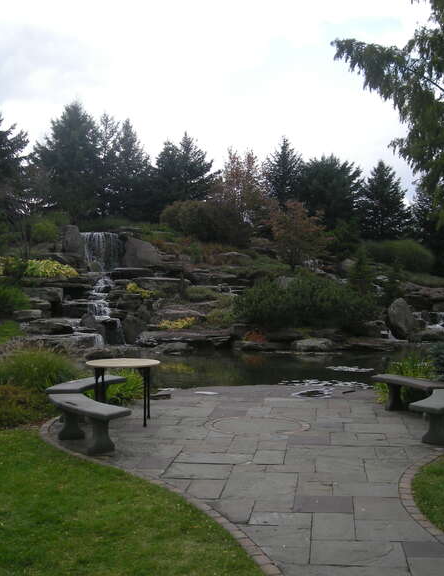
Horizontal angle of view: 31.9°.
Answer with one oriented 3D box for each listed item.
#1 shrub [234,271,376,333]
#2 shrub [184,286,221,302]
[{"bbox_3d":[2.183,0.353,20.300,3.640,1.620,2.900,0,1,0],"label":"shrub"},{"bbox_3d":[-0.665,0.230,26.500,1.220,0.530,1.000,0,0,0],"label":"shrub"}]

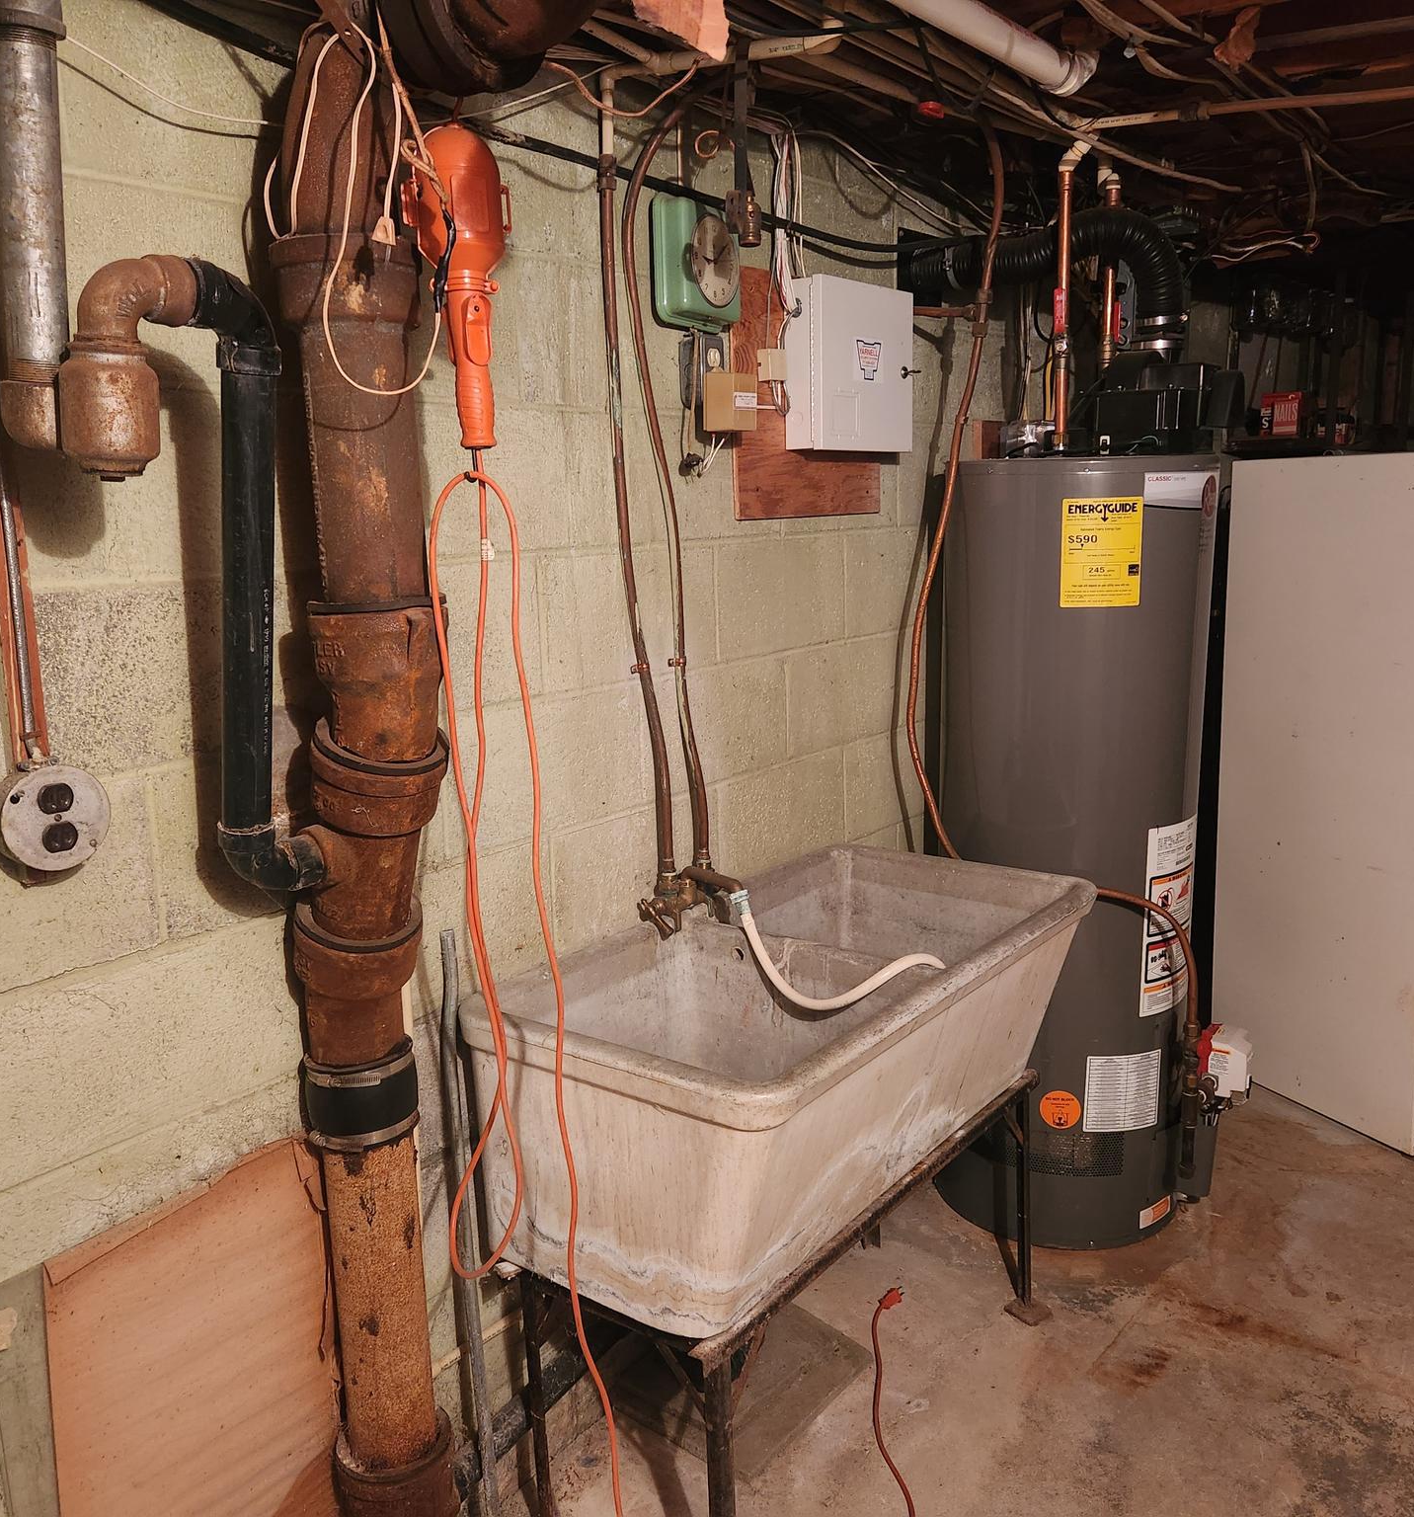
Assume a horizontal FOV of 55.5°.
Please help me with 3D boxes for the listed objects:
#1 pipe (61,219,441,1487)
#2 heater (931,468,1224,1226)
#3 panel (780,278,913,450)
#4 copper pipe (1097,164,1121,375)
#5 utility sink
[{"bbox_3d":[-0.415,0.248,1.410,0.180,1.535,0.420,7,14,36],"label":"pipe"},{"bbox_3d":[0.732,0.169,2.747,0.505,1.530,0.505,3,12,19],"label":"heater"},{"bbox_3d":[0.259,-0.695,2.413,0.085,0.290,0.320,7,14,36],"label":"panel"},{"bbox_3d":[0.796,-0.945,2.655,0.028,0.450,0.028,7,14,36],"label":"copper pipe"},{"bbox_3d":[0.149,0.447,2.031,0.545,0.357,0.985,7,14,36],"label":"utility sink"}]

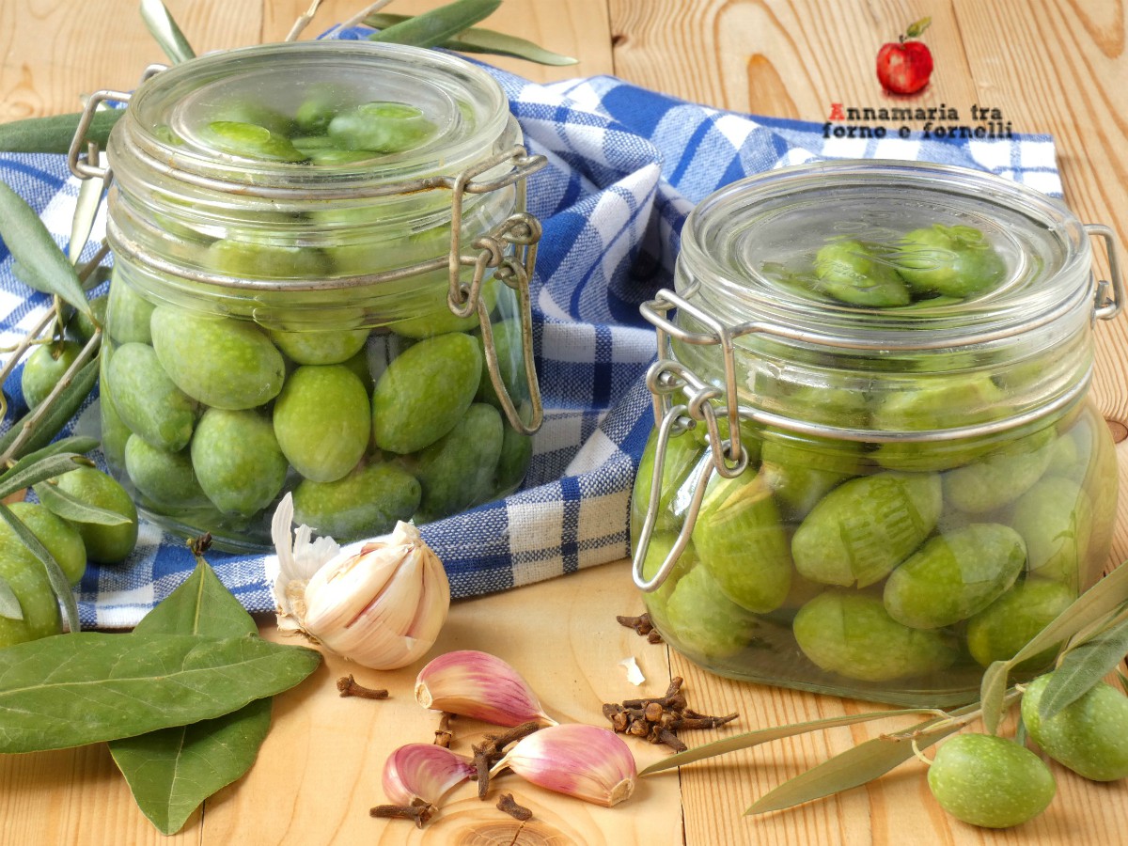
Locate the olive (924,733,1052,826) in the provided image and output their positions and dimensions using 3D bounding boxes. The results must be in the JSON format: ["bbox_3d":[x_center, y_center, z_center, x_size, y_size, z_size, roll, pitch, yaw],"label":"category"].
[{"bbox_3d":[0.097,0.081,1.112,0.032,0.021,0.021,16,31,27],"label":"olive"}]

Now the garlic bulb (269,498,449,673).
[{"bbox_3d":[-0.049,0.040,1.172,0.043,0.038,0.036,1,27,0],"label":"garlic bulb"}]

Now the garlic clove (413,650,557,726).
[{"bbox_3d":[-0.018,0.063,1.151,0.034,0.016,0.018,8,28,13],"label":"garlic clove"}]

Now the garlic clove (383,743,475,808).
[{"bbox_3d":[-0.031,0.080,1.106,0.022,0.013,0.017,-7,28,-14],"label":"garlic clove"}]

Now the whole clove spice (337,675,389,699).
[{"bbox_3d":[-0.047,0.062,1.150,0.013,0.005,0.005,8,28,15],"label":"whole clove spice"}]

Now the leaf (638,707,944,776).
[{"bbox_3d":[0.053,0.074,1.136,0.075,0.008,0.010,-11,29,-12],"label":"leaf"}]

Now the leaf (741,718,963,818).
[{"bbox_3d":[0.069,0.078,1.129,0.067,0.006,0.015,-22,34,-27],"label":"leaf"}]

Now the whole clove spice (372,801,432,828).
[{"bbox_3d":[-0.037,0.089,1.111,0.015,0.005,0.006,2,27,3],"label":"whole clove spice"}]

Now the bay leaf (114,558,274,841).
[{"bbox_3d":[-0.087,0.063,1.139,0.041,0.010,0.110,0,31,0],"label":"bay leaf"}]

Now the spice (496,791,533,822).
[{"bbox_3d":[-0.011,0.087,1.103,0.011,0.004,0.004,23,35,38],"label":"spice"}]

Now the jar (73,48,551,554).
[{"bbox_3d":[-0.064,-0.034,1.243,0.126,0.099,0.112,16,30,29],"label":"jar"}]

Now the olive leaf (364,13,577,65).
[{"bbox_3d":[-0.029,-0.117,1.500,0.073,0.008,0.014,10,28,17],"label":"olive leaf"}]

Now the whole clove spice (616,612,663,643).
[{"bbox_3d":[0.018,0.049,1.176,0.013,0.005,0.006,20,33,34],"label":"whole clove spice"}]

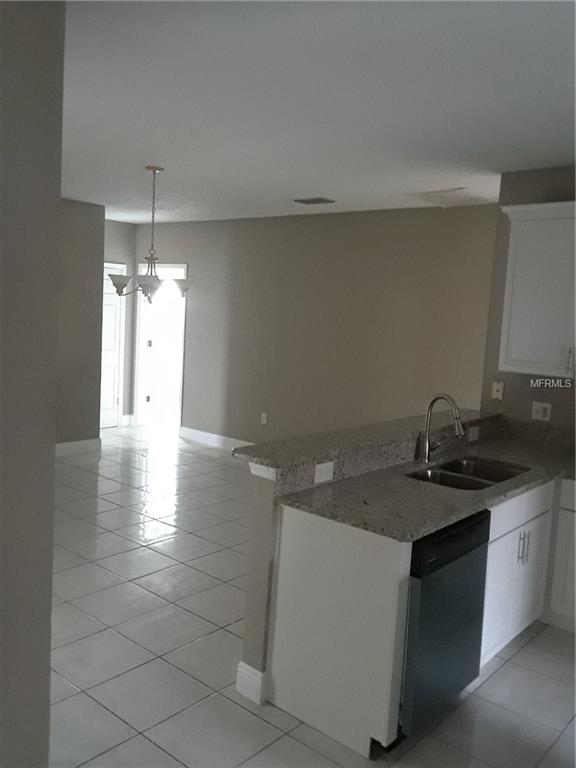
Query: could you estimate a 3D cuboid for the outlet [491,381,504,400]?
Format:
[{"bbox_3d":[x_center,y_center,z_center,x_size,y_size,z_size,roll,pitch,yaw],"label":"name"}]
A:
[{"bbox_3d":[1.396,0.049,4.419,0.074,0.116,0.012,9,8,41],"label":"outlet"}]

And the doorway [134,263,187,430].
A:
[{"bbox_3d":[-1.637,-0.450,8.618,0.976,2.165,0.130,9,8,41],"label":"doorway"}]

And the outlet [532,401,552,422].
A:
[{"bbox_3d":[1.615,0.175,4.235,0.116,0.116,0.012,9,8,41],"label":"outlet"}]

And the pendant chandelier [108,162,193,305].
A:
[{"bbox_3d":[-1.016,-1.108,4.991,0.610,0.988,0.610,3,6,0],"label":"pendant chandelier"}]

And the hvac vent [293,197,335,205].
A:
[{"bbox_3d":[0.235,-1.653,6.036,0.330,0.025,0.220,9,8,41],"label":"hvac vent"}]

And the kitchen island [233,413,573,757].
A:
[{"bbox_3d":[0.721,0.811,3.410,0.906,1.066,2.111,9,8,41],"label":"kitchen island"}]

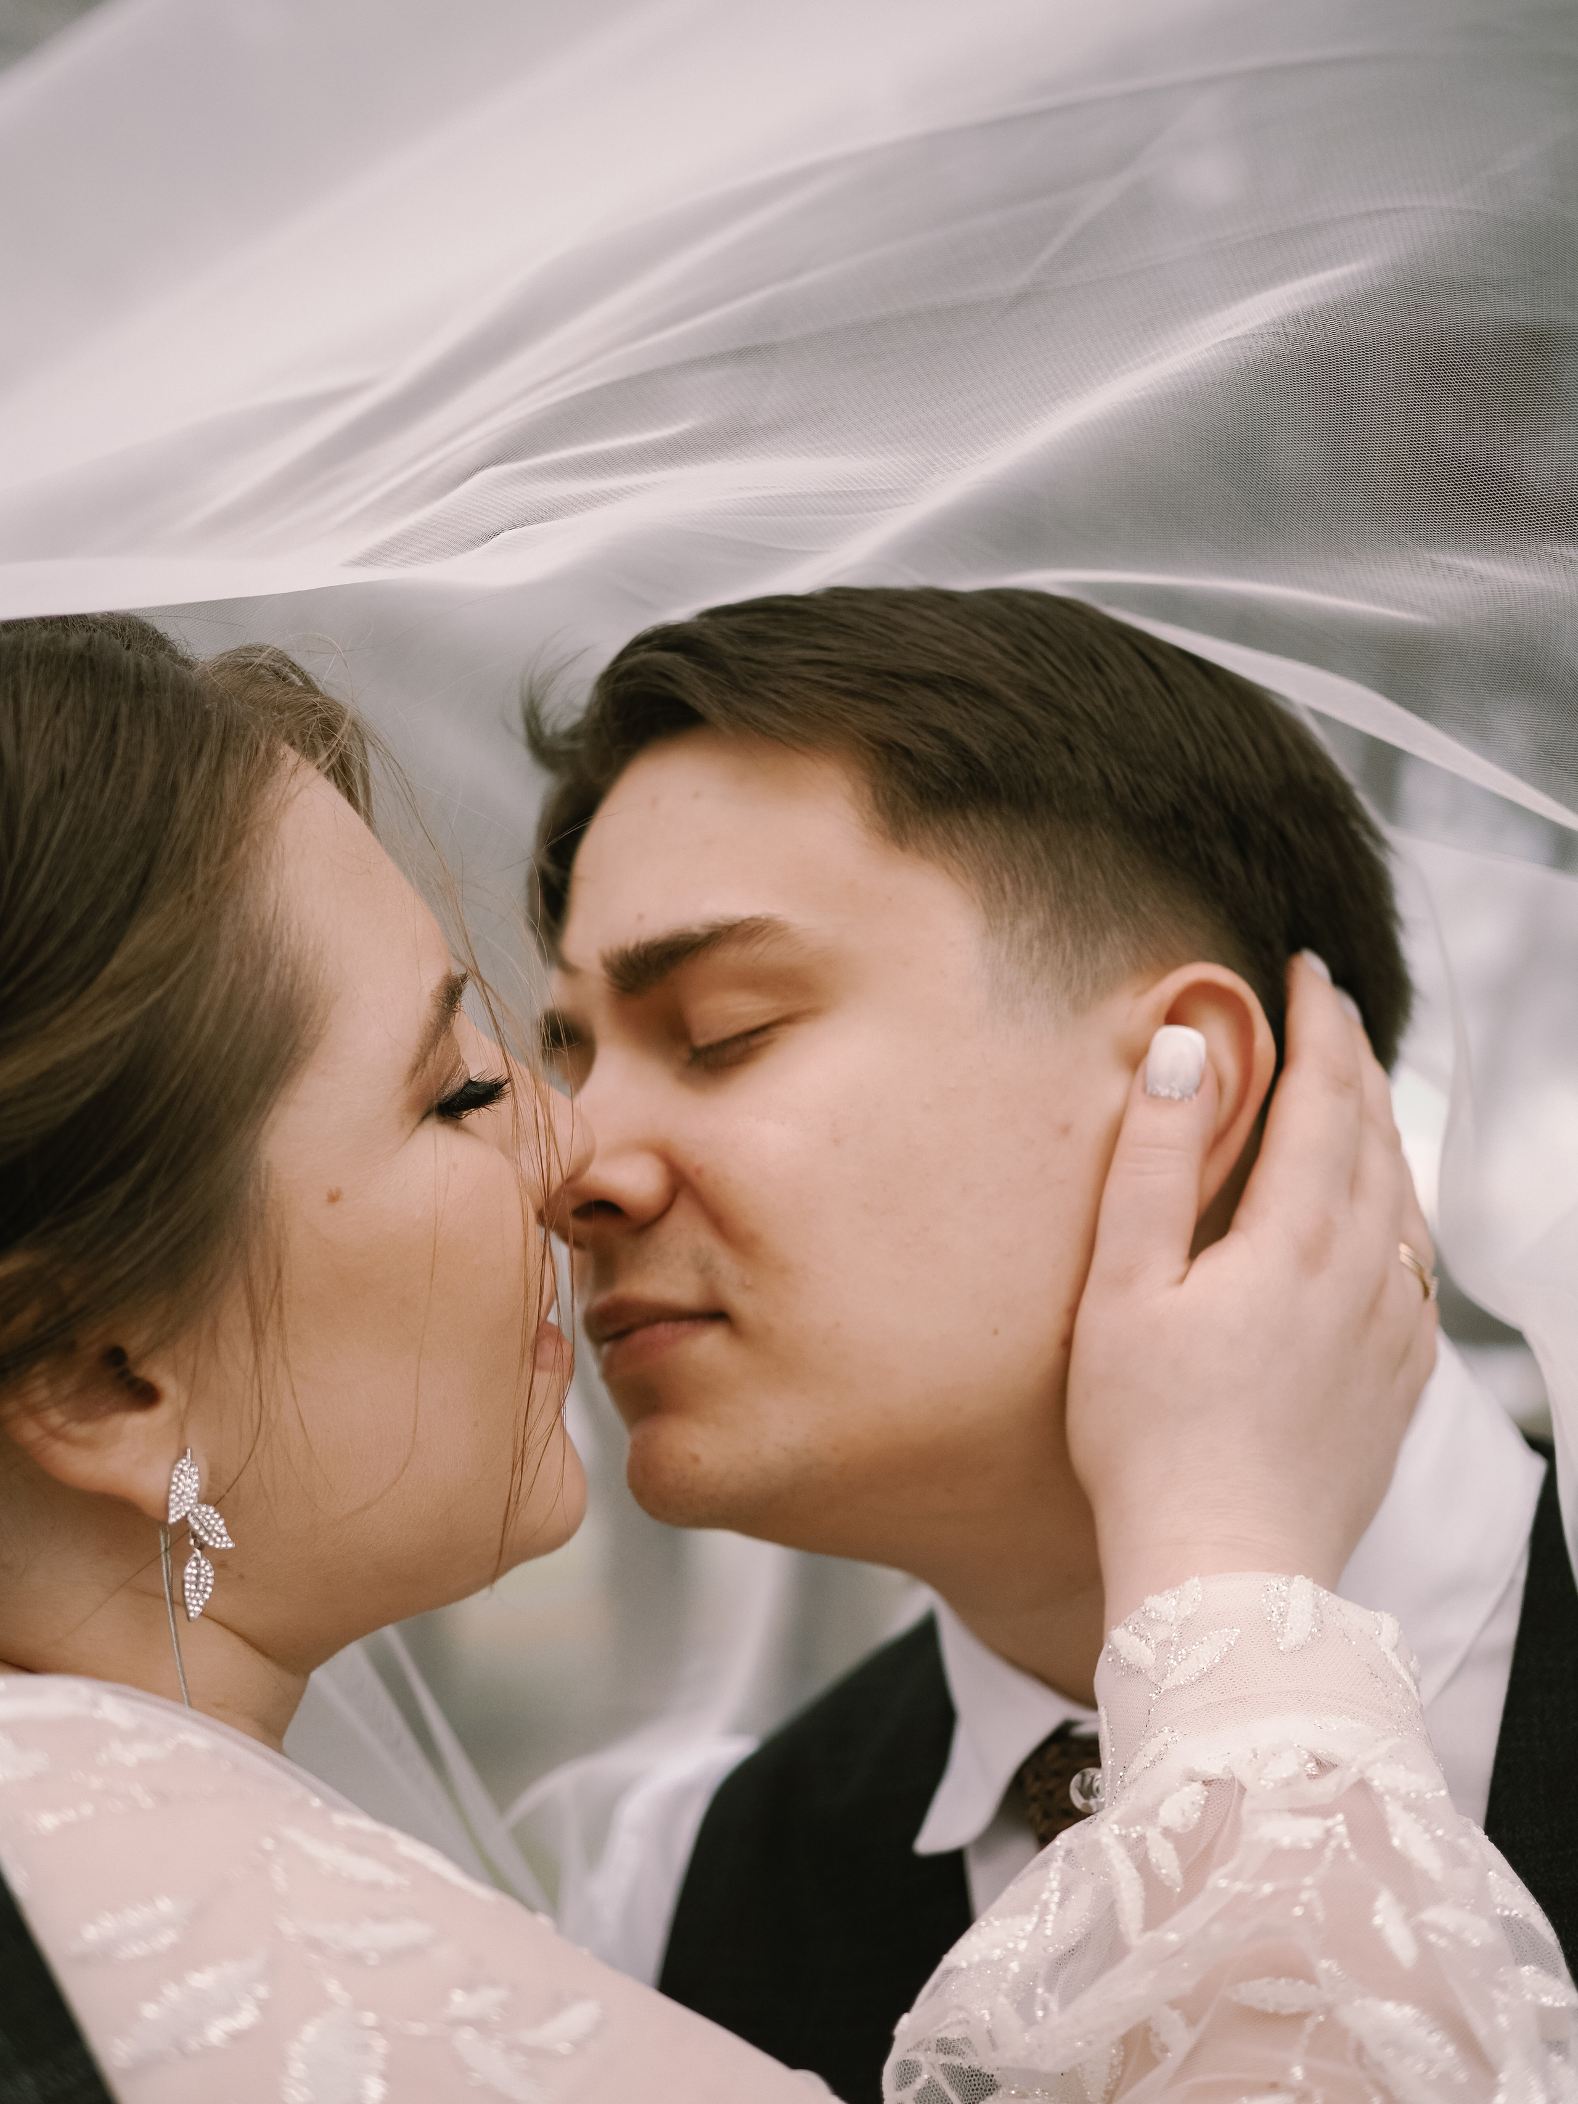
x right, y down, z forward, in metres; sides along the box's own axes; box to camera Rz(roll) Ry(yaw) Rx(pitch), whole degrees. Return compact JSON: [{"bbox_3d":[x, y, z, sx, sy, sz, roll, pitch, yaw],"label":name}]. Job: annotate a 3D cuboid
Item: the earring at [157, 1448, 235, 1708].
[{"bbox_3d":[-0.122,0.108,0.625,0.015,0.055,0.010,0,0,-25],"label":"earring"}]

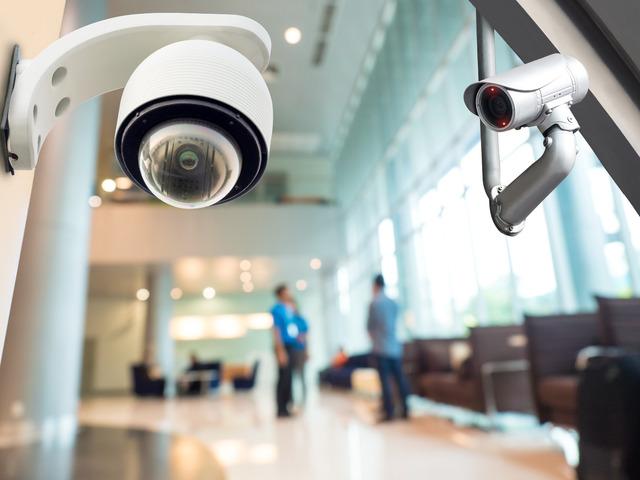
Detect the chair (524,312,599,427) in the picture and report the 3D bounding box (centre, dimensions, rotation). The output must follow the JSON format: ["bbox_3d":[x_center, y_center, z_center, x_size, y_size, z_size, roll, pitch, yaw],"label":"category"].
[{"bbox_3d":[2.390,1.240,4.250,0.660,1.000,0.650,-6,-14,8],"label":"chair"}]

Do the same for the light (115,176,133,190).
[{"bbox_3d":[-6.289,-1.808,14.200,0.480,0.300,0.480,-4,-14,0],"label":"light"}]

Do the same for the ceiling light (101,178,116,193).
[{"bbox_3d":[-6.769,-1.744,14.200,0.450,0.300,0.450,-4,-14,0],"label":"ceiling light"}]

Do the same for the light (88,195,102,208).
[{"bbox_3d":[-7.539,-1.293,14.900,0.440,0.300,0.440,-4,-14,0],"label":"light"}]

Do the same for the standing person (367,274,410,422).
[{"bbox_3d":[0.806,1.238,5.315,0.460,1.700,0.290,7,-18,-37],"label":"standing person"}]

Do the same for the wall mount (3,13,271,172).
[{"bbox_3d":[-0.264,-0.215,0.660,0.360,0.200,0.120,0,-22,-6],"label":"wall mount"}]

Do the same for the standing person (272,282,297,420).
[{"bbox_3d":[-0.494,1.510,6.071,0.280,1.700,0.450,-11,-16,26],"label":"standing person"}]

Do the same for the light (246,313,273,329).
[{"bbox_3d":[-1.718,2.286,12.600,0.750,0.400,0.350,-2,-14,-6],"label":"light"}]

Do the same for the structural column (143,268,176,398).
[{"bbox_3d":[-4.347,2.460,12.220,0.700,3.360,0.700,-4,-14,0],"label":"structural column"}]

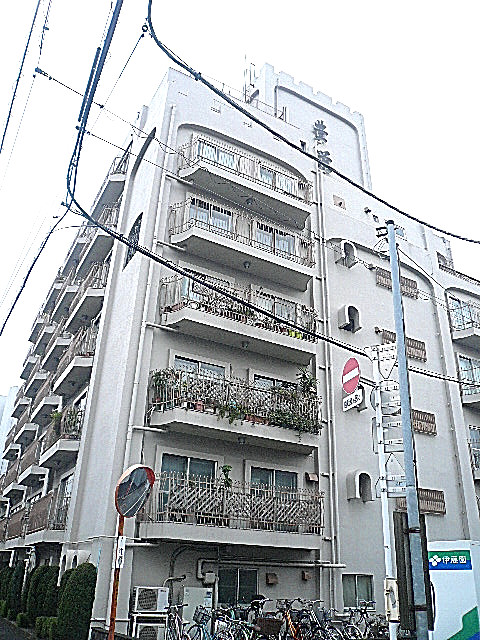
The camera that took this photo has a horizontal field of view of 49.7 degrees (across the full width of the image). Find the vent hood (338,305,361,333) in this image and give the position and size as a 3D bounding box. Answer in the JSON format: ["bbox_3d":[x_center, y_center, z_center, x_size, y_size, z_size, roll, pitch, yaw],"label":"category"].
[{"bbox_3d":[4.028,-0.064,18.922,0.680,0.820,0.480,15,-29,-26],"label":"vent hood"}]

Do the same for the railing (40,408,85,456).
[{"bbox_3d":[-6.314,4.195,18.586,0.876,1.068,4.188,16,-30,-25],"label":"railing"}]

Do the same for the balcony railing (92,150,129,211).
[{"bbox_3d":[-5.924,-5.821,23.627,0.876,1.068,4.188,16,-30,-25],"label":"balcony railing"}]

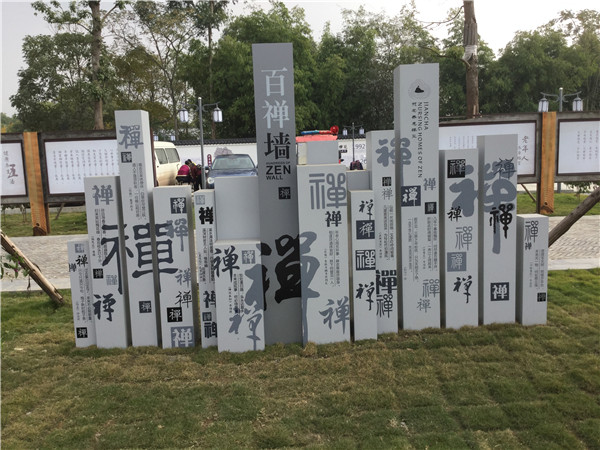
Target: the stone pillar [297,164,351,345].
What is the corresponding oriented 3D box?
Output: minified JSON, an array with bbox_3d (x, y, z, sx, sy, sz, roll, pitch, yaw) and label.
[{"bbox_3d":[0.186,0.232,4.282,0.378,1.396,0.225,-2,7,-1],"label":"stone pillar"}]

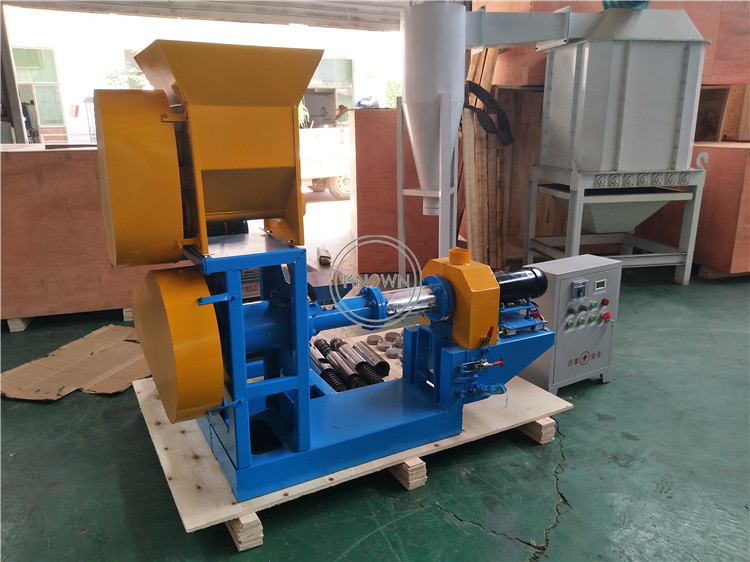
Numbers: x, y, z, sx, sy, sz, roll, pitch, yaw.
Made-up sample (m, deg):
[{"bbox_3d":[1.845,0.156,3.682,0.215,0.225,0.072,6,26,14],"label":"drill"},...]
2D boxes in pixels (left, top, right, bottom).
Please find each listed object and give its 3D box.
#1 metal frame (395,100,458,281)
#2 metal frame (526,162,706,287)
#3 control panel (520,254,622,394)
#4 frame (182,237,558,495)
[{"bbox_3d":[0.477,-0.607,4.341,0.497,1.590,0.395,-5,15,-21],"label":"metal frame"},{"bbox_3d":[2.076,-0.522,5.039,1.061,0.952,0.941,-2,14,-7],"label":"metal frame"},{"bbox_3d":[0.949,0.230,2.744,0.489,0.634,0.207,-10,17,-33],"label":"control panel"},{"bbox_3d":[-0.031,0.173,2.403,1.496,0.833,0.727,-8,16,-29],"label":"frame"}]

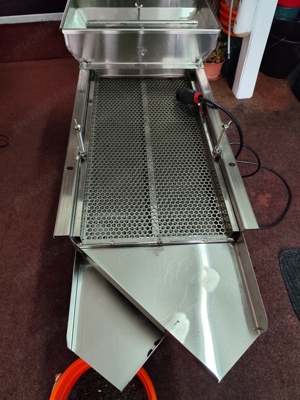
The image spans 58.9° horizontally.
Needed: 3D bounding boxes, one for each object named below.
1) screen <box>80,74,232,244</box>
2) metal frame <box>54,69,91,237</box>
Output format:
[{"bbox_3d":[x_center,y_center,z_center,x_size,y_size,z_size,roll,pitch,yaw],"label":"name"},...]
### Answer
[{"bbox_3d":[-0.003,-0.185,0.824,0.357,0.025,0.687,-2,57,-4],"label":"screen"},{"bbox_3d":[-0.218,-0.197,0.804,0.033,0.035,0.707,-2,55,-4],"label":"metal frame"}]

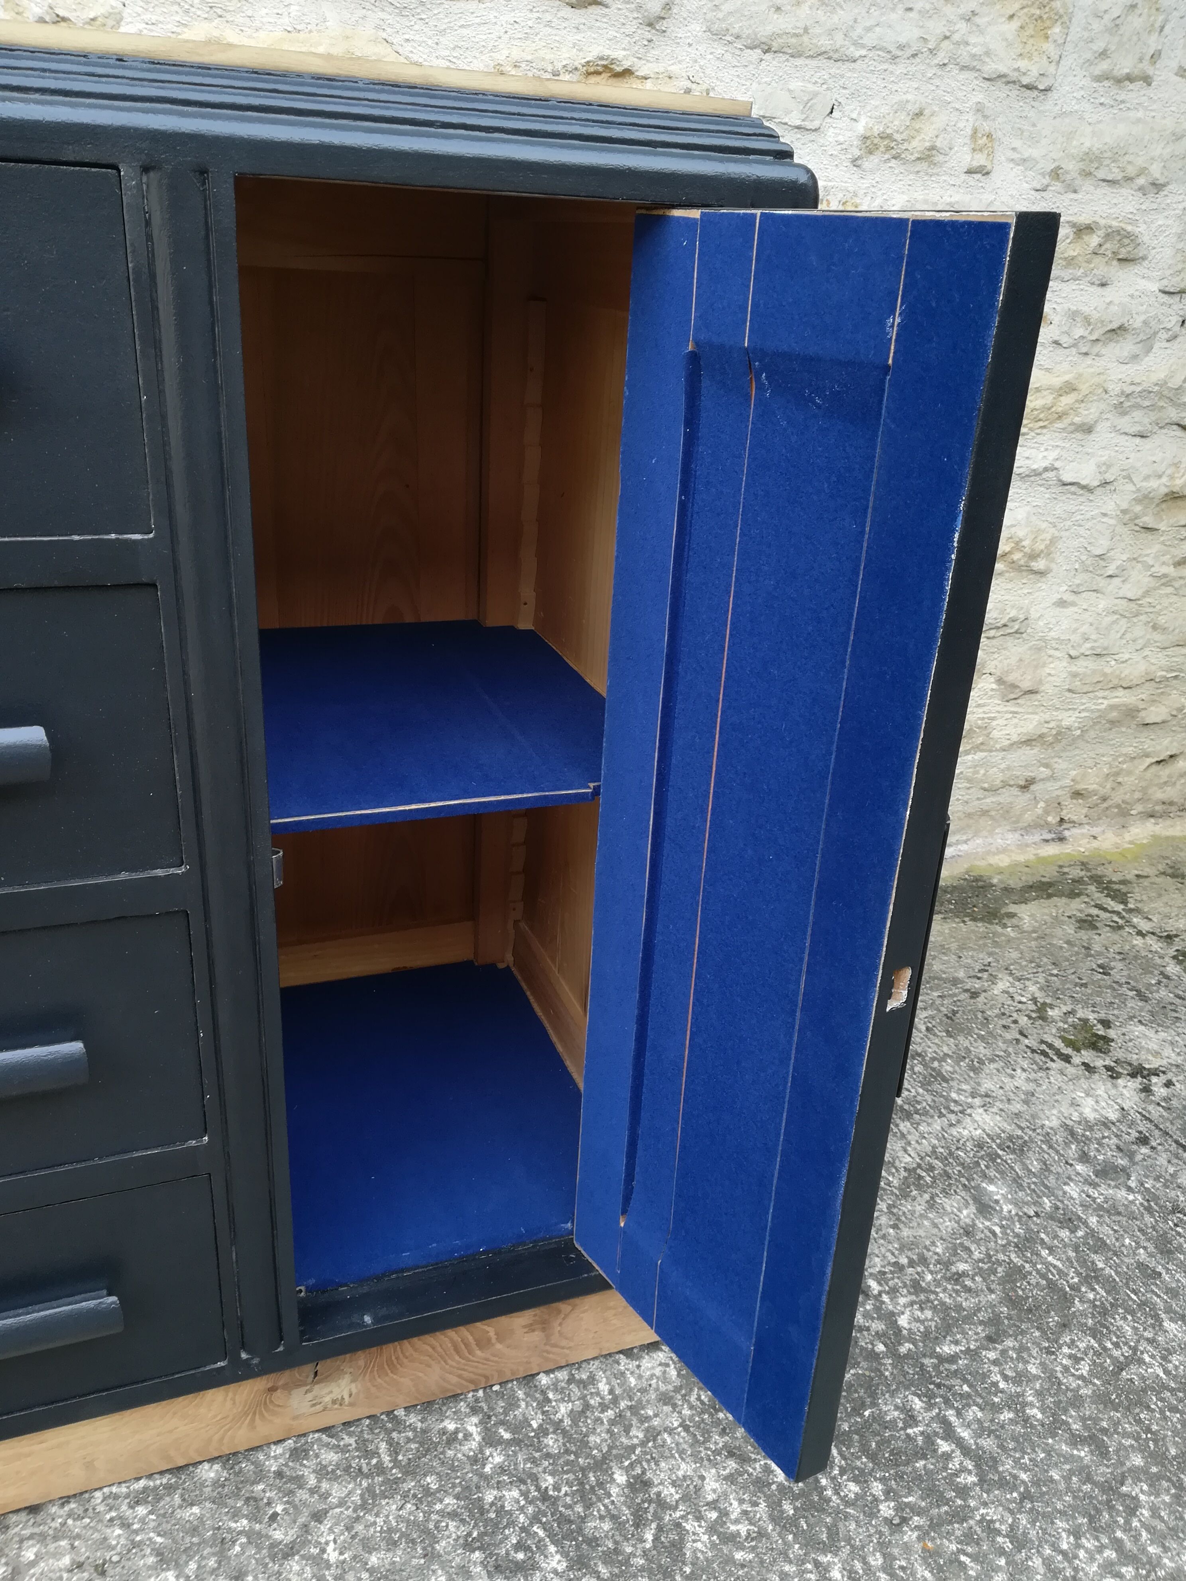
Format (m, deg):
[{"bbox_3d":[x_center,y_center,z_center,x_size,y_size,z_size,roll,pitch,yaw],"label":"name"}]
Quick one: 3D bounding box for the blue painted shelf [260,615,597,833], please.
[{"bbox_3d":[-0.148,-0.076,1.003,0.307,0.010,0.452,-5,24,-20],"label":"blue painted shelf"}]

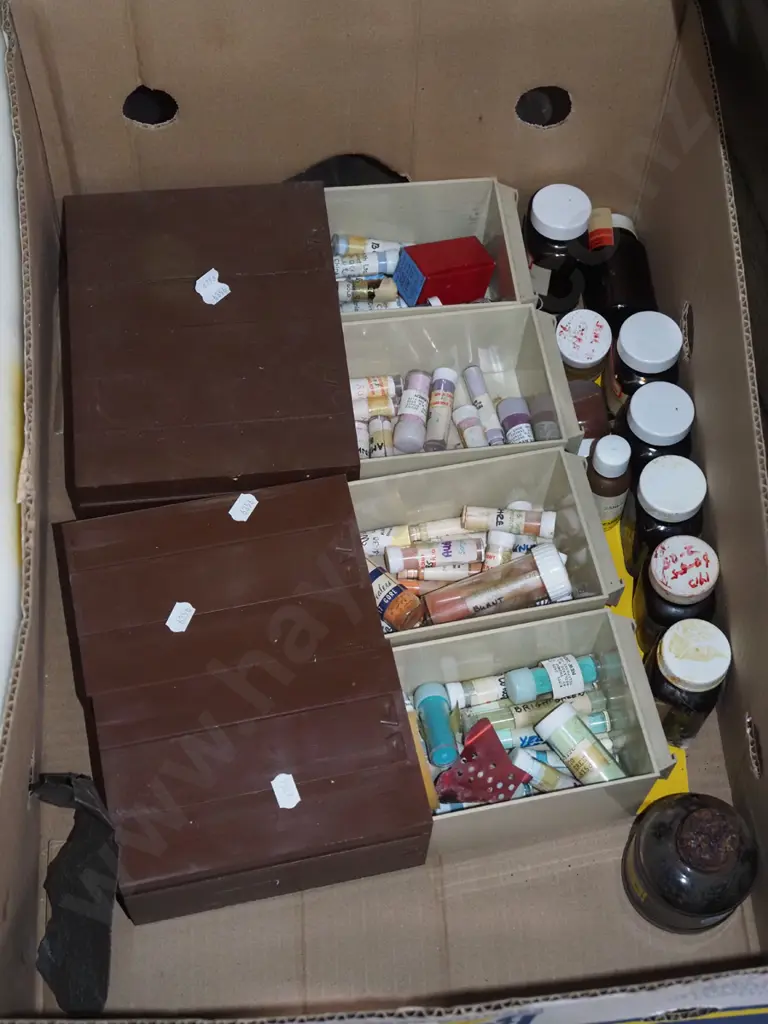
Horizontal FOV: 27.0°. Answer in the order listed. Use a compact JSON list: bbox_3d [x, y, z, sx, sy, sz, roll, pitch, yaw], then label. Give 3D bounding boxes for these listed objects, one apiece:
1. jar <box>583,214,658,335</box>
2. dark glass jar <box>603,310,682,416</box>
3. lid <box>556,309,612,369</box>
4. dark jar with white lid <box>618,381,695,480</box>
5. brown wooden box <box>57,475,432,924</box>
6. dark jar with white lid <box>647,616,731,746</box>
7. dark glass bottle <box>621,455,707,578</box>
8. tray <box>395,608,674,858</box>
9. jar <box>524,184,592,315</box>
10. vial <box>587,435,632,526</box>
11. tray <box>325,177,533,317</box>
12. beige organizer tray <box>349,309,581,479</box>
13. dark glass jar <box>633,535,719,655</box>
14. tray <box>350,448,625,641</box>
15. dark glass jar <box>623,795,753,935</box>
[{"bbox_3d":[0.158,-0.164,1.102,0.049,0.049,0.089,-3,61,-3],"label":"jar"},{"bbox_3d":[0.161,-0.083,0.985,0.041,0.088,0.041,-1,62,2],"label":"dark glass jar"},{"bbox_3d":[0.119,-0.102,0.948,0.033,0.009,0.033,-2,74,6],"label":"lid"},{"bbox_3d":[0.160,-0.040,0.947,0.042,0.079,0.042,0,62,1],"label":"dark jar with white lid"},{"bbox_3d":[-0.086,0.105,0.931,0.175,0.071,0.224,-10,61,-7],"label":"brown wooden box"},{"bbox_3d":[0.165,0.096,0.889,0.041,0.086,0.041,1,62,-2],"label":"dark jar with white lid"},{"bbox_3d":[0.162,0.003,0.924,0.042,0.079,0.042,0,62,1],"label":"dark glass bottle"},{"bbox_3d":[0.067,0.124,0.881,0.163,0.067,0.099,-10,62,-7],"label":"tray"},{"bbox_3d":[0.117,-0.178,1.086,0.048,0.088,0.048,1,61,-1],"label":"jar"},{"bbox_3d":[0.136,-0.017,0.954,0.026,0.078,0.026,-1,62,2],"label":"vial"},{"bbox_3d":[0.009,-0.150,1.027,0.163,0.067,0.100,-4,62,-4],"label":"tray"},{"bbox_3d":[0.032,-0.064,1.029,0.169,0.071,0.104,-6,61,-5],"label":"beige organizer tray"},{"bbox_3d":[0.167,0.051,0.912,0.041,0.088,0.041,-1,62,2],"label":"dark glass jar"},{"bbox_3d":[0.048,0.035,0.974,0.169,0.071,0.104,-9,61,-7],"label":"tray"},{"bbox_3d":[0.167,0.184,0.857,0.070,0.058,0.070,1,62,-2],"label":"dark glass jar"}]

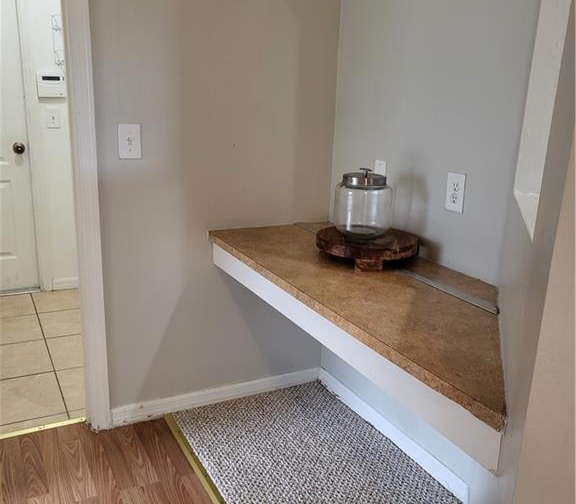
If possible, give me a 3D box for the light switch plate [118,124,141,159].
[{"bbox_3d":[-0.555,-0.387,2.031,0.075,0.120,0.010,-6,17,-26],"label":"light switch plate"}]

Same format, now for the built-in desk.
[{"bbox_3d":[0.279,0.137,1.775,0.547,0.117,1.467,-6,18,-28],"label":"built-in desk"}]

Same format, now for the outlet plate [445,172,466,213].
[{"bbox_3d":[0.525,-0.186,1.819,0.010,0.120,0.075,-6,18,-28],"label":"outlet plate"}]

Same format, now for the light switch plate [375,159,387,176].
[{"bbox_3d":[0.340,-0.279,2.151,0.010,0.116,0.068,-6,18,-28],"label":"light switch plate"}]

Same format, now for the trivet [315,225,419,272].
[{"bbox_3d":[0.267,-0.018,1.978,0.340,0.073,0.340,2,15,-1],"label":"trivet"}]

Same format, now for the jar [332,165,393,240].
[{"bbox_3d":[0.261,-0.169,1.958,0.197,0.228,0.197,2,15,-1],"label":"jar"}]

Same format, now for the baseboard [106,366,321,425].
[{"bbox_3d":[-0.268,0.606,2.473,0.956,0.070,0.014,-6,17,-26],"label":"baseboard"}]

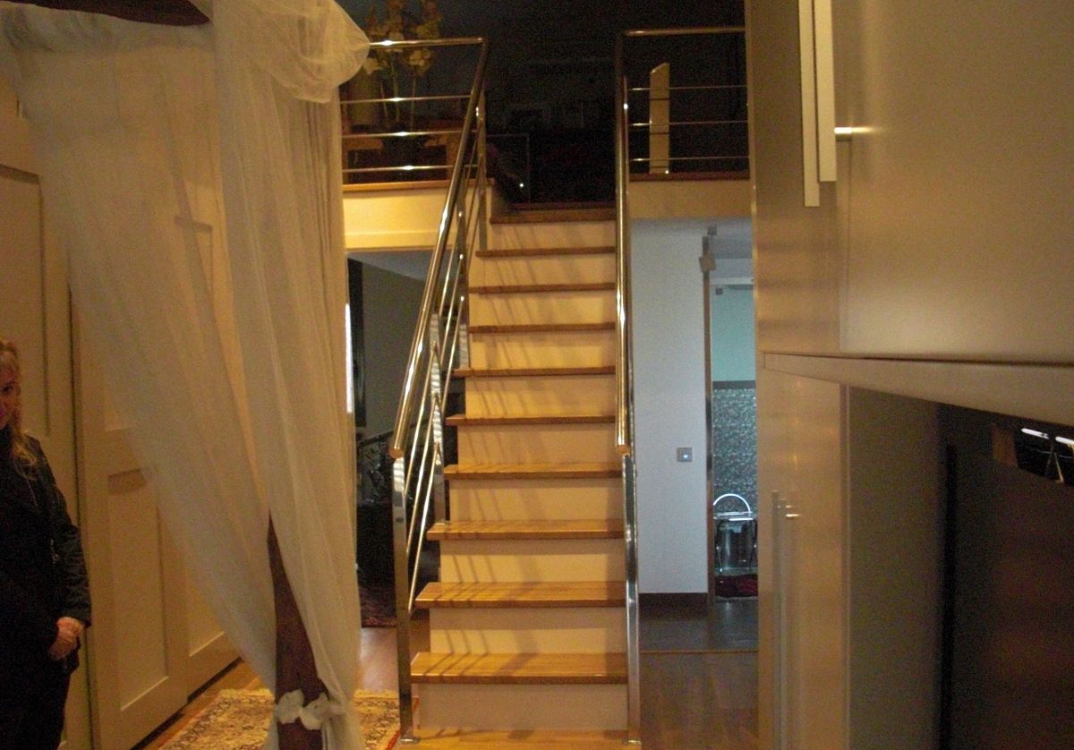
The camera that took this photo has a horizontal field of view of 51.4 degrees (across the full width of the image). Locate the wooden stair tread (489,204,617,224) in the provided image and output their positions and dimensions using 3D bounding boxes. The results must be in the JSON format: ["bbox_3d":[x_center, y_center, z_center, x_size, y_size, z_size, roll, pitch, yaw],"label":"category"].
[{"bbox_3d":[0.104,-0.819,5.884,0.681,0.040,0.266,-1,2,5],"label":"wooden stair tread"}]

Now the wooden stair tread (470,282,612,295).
[{"bbox_3d":[0.069,-0.412,5.396,0.763,0.029,0.266,-1,2,5],"label":"wooden stair tread"}]

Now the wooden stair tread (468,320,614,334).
[{"bbox_3d":[0.053,-0.214,5.152,0.763,0.029,0.266,-1,2,5],"label":"wooden stair tread"}]

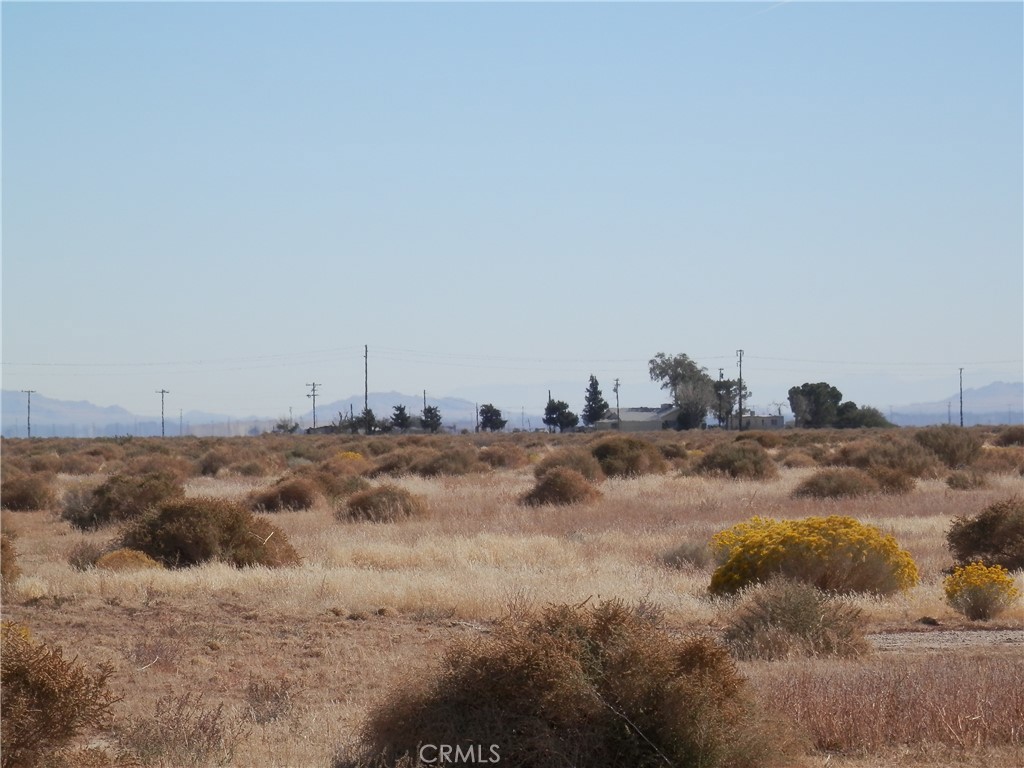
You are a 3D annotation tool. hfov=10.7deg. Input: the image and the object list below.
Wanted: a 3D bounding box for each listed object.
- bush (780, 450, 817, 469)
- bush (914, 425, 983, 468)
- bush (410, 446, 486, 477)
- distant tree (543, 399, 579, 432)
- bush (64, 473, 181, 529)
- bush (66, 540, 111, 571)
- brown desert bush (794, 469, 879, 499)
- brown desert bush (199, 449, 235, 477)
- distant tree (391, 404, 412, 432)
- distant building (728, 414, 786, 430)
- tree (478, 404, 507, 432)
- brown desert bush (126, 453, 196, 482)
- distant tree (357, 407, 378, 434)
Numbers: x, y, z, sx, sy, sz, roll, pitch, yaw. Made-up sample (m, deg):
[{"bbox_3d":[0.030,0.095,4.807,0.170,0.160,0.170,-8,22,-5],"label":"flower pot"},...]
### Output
[{"bbox_3d":[9.167,2.430,175.104,1.148,0.603,1.034,0,0,0],"label":"bush"},{"bbox_3d":[13.719,1.980,172.000,2.140,1.410,2.000,-1,0,0],"label":"bush"},{"bbox_3d":[-2.031,2.494,175.000,2.430,0.991,2.200,-1,0,0],"label":"bush"},{"bbox_3d":[8.166,5.337,902.812,6.249,5.871,5.624,0,0,0],"label":"distant tree"},{"bbox_3d":[-5.709,1.748,80.425,1.775,0.886,1.598,0,0,0],"label":"bush"},{"bbox_3d":[-4.875,1.986,63.000,0.507,0.368,0.481,-1,0,0],"label":"bush"},{"bbox_3d":[6.338,1.958,106.886,1.706,0.611,1.536,0,0,0],"label":"brown desert bush"},{"bbox_3d":[-8.908,2.388,164.981,1.082,0.884,0.974,0,0,0],"label":"brown desert bush"},{"bbox_3d":[-18.172,5.838,900.000,3.618,4.934,3.437,-1,0,0],"label":"distant tree"},{"bbox_3d":[39.396,6.392,880.000,8.900,2.814,7.000,-1,0,9],"label":"distant building"},{"bbox_3d":[-3.029,5.436,850.000,4.349,4.504,4.200,-1,0,0],"label":"tree"},{"bbox_3d":[-11.016,2.640,172.000,2.200,0.974,1.870,-1,0,0],"label":"brown desert bush"},{"bbox_3d":[-23.764,6.085,900.000,3.618,4.769,3.437,-1,0,0],"label":"distant tree"}]

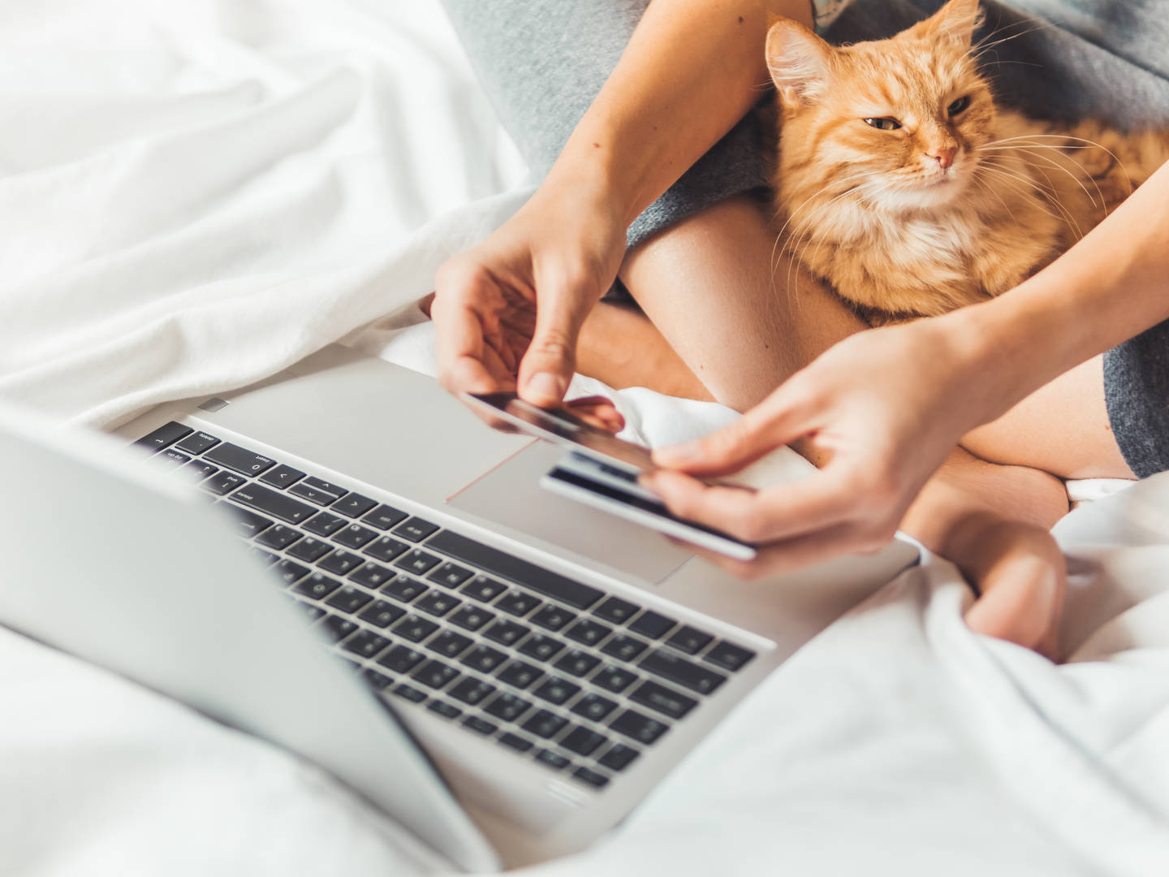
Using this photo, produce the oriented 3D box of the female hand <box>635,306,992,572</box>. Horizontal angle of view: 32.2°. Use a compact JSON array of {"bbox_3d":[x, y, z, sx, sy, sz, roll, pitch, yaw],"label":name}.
[{"bbox_3d":[0.093,0.002,0.797,0.148,0.085,0.080,-15,33,-19],"label":"female hand"}]

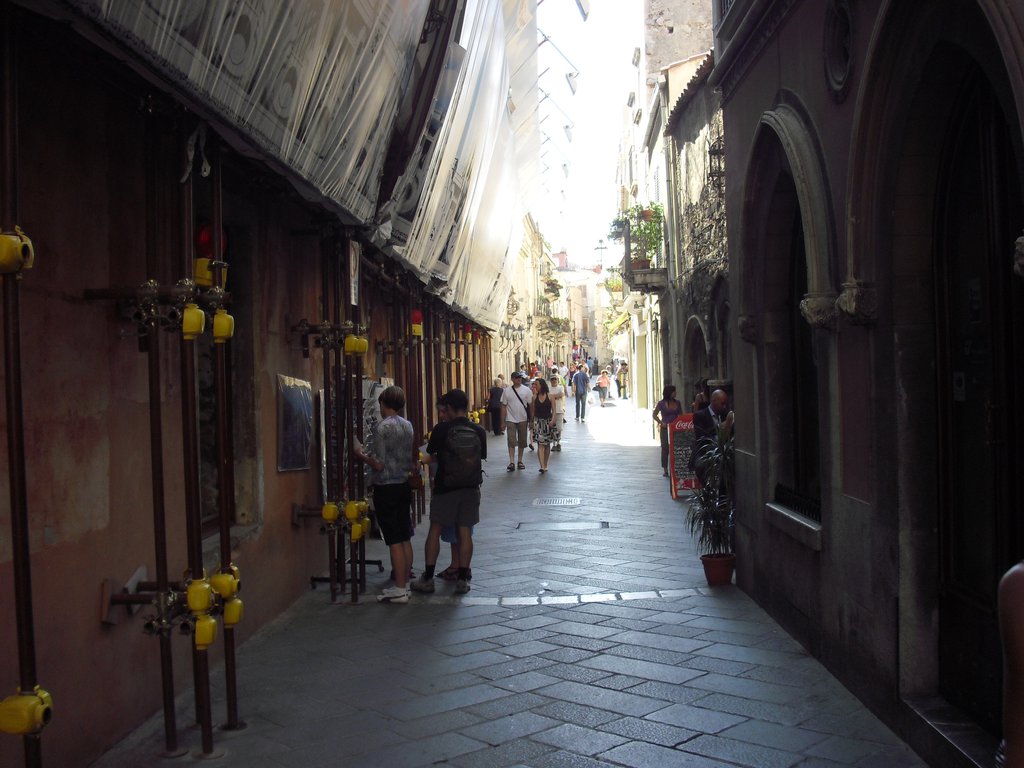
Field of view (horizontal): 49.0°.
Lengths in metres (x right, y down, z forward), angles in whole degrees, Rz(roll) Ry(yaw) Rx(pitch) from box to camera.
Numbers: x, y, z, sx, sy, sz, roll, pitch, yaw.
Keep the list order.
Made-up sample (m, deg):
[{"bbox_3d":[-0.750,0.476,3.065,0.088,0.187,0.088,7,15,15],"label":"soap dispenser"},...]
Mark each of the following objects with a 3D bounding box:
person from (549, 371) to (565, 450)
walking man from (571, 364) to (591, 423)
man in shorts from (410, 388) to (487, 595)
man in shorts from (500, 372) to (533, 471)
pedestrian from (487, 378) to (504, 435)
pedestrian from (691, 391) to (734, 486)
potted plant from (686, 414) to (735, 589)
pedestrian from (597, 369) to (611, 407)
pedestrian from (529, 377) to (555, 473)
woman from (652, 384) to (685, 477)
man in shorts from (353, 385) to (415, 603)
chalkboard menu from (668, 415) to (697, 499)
[{"bbox_3d":[0.962,0.627,24.300,0.500,1.670,0.320,-2,1,3],"label":"person"},{"bbox_3d":[2.157,0.293,35.400,0.520,1.800,0.340,-2,1,2],"label":"walking man"},{"bbox_3d":[-0.534,0.899,9.450,0.520,1.705,0.520,-1,1,-22],"label":"man in shorts"},{"bbox_3d":[0.079,0.651,19.750,0.560,1.740,0.400,-1,1,0],"label":"man in shorts"},{"bbox_3d":[-0.424,0.607,29.800,0.470,1.533,0.370,-1,1,-21],"label":"pedestrian"},{"bbox_3d":[2.312,0.864,12.900,0.460,1.613,0.500,-1,1,30],"label":"pedestrian"},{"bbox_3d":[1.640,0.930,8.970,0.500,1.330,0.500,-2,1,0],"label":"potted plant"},{"bbox_3d":[3.994,0.217,48.800,0.520,1.640,0.360,-2,1,7],"label":"pedestrian"},{"bbox_3d":[0.514,0.720,19.600,0.460,1.649,0.380,-1,1,7],"label":"pedestrian"},{"bbox_3d":[2.645,0.791,19.000,0.500,1.540,0.300,-2,1,-9],"label":"woman"},{"bbox_3d":[-1.025,0.873,9.000,0.450,1.706,0.440,0,1,44],"label":"man in shorts"},{"bbox_3d":[2.351,0.971,14.850,0.520,1.120,0.550,-2,1,0],"label":"chalkboard menu"}]

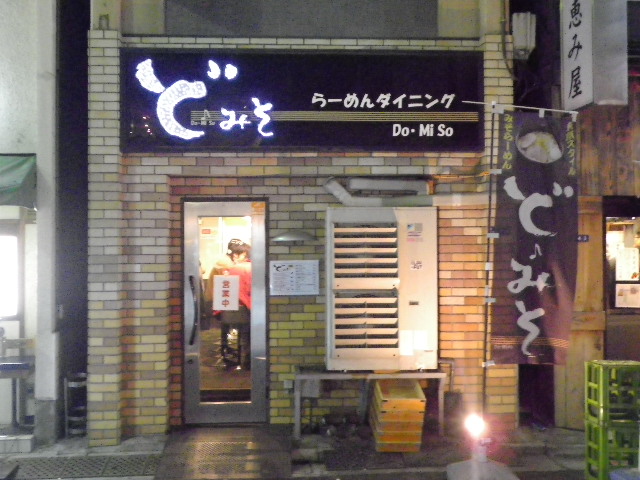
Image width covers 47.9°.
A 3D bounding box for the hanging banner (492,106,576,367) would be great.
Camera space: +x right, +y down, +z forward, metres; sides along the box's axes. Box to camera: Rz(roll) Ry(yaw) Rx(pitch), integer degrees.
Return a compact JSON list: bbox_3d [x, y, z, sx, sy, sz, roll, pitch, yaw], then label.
[{"bbox_3d":[1.545,-0.010,5.180,0.600,1.800,0.060,2,0,-6],"label":"hanging banner"}]

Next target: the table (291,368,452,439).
[{"bbox_3d":[0.407,1.355,6.060,1.240,0.540,0.400,0,0,-2],"label":"table"}]

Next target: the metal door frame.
[{"bbox_3d":[-0.850,0.645,6.410,0.750,1.985,0.070,0,0,-2],"label":"metal door frame"}]

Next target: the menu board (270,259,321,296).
[{"bbox_3d":[-0.222,0.338,6.400,0.438,0.312,0.020,0,0,-2],"label":"menu board"}]

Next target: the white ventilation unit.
[{"bbox_3d":[0.504,0.403,6.040,0.900,1.335,0.340,0,0,-2],"label":"white ventilation unit"}]

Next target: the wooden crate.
[{"bbox_3d":[0.637,1.435,5.880,0.365,0.410,0.660,0,0,1],"label":"wooden crate"}]

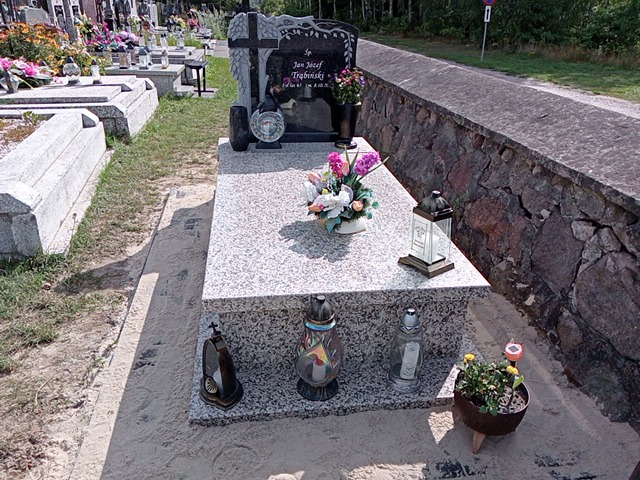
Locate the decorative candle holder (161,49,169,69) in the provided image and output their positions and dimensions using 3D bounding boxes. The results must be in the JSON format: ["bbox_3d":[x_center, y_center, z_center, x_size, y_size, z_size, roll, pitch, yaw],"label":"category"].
[{"bbox_3d":[-2.050,-2.390,6.836,0.098,0.242,0.098,-2,26,-9],"label":"decorative candle holder"}]

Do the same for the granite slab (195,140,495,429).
[{"bbox_3d":[-0.043,-0.069,2.749,1.115,0.352,2.333,-2,26,-9],"label":"granite slab"}]

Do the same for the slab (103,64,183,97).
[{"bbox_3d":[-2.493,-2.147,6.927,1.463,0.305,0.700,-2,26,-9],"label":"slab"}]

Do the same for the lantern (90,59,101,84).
[{"bbox_3d":[-2.380,-1.794,5.496,0.101,0.258,0.101,-2,26,-9],"label":"lantern"}]

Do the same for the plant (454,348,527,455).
[{"bbox_3d":[0.532,0.498,1.630,0.232,0.340,0.232,-2,26,-9],"label":"plant"}]

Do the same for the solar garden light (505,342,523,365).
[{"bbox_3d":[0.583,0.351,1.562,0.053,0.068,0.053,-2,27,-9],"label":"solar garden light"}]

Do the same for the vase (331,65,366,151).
[{"bbox_3d":[0.177,-0.813,3.205,0.215,0.475,0.205,-2,27,-9],"label":"vase"}]

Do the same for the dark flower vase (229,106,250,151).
[{"bbox_3d":[-0.486,-0.674,3.120,0.112,0.252,0.110,-2,27,-9],"label":"dark flower vase"}]

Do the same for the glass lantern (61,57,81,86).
[{"bbox_3d":[-2.311,-1.584,4.824,0.162,0.235,0.162,-2,27,-9],"label":"glass lantern"}]

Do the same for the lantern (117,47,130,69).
[{"bbox_3d":[-2.560,-2.390,6.763,0.134,0.270,0.134,-2,26,-9],"label":"lantern"}]

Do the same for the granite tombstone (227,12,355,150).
[{"bbox_3d":[-0.175,-1.094,3.459,0.838,0.767,0.093,-2,26,-9],"label":"granite tombstone"}]

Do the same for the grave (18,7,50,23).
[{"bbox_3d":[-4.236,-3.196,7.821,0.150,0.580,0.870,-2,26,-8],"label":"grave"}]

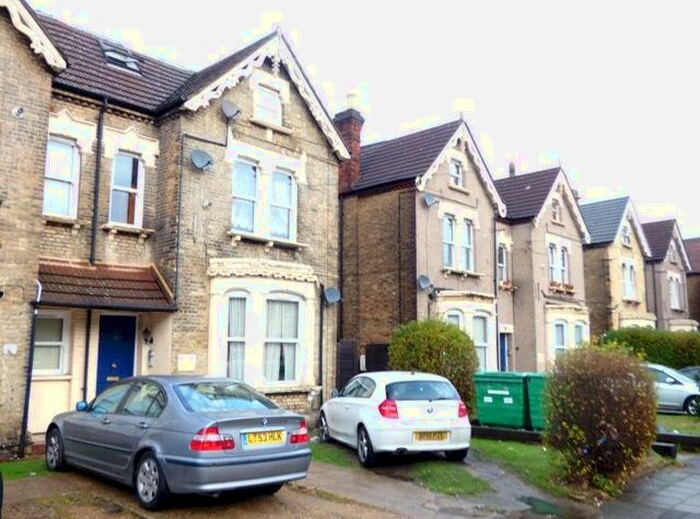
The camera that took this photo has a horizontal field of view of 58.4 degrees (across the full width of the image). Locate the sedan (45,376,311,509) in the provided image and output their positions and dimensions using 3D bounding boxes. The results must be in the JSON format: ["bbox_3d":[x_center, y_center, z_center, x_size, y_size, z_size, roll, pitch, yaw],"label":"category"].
[{"bbox_3d":[-2.449,2.199,8.121,1.790,1.420,4.470,8,-11,-44],"label":"sedan"}]

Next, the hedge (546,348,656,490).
[{"bbox_3d":[3.356,2.063,8.400,1.500,1.860,1.480,-8,-11,43],"label":"hedge"}]

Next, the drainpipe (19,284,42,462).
[{"bbox_3d":[-5.296,1.820,10.416,0.120,2.800,0.120,-8,-11,44],"label":"drainpipe"}]

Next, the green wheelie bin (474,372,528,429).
[{"bbox_3d":[3.634,3.204,14.181,1.250,1.240,0.900,-8,-11,43],"label":"green wheelie bin"}]

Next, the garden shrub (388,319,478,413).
[{"bbox_3d":[2.242,2.945,16.752,2.400,2.620,2.300,0,-8,0],"label":"garden shrub"}]

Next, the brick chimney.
[{"bbox_3d":[0.003,-3.968,21.684,0.830,3.400,0.660,-8,-11,44],"label":"brick chimney"}]

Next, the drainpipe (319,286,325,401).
[{"bbox_3d":[-0.666,2.280,15.060,0.100,3.350,0.100,-8,-11,44],"label":"drainpipe"}]

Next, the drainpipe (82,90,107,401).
[{"bbox_3d":[-5.035,-0.014,12.419,0.130,6.750,0.110,-8,-11,43],"label":"drainpipe"}]

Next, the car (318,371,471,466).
[{"bbox_3d":[0.637,2.767,11.370,1.790,1.430,4.240,3,-9,-16],"label":"car"}]

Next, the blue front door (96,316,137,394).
[{"bbox_3d":[-4.718,2.195,12.667,0.090,2.080,0.790,-8,-11,43],"label":"blue front door"}]

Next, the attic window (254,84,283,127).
[{"bbox_3d":[-1.931,-3.597,14.754,0.130,0.830,0.770,-8,-11,44],"label":"attic window"}]

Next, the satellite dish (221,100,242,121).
[{"bbox_3d":[-2.601,-3.217,13.630,0.370,0.450,0.460,-8,-11,43],"label":"satellite dish"}]

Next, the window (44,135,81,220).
[{"bbox_3d":[-5.642,-1.595,12.175,0.130,1.540,0.740,-8,-11,44],"label":"window"}]

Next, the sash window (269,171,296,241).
[{"bbox_3d":[-1.545,-1.300,14.994,0.120,1.610,0.780,-8,-11,43],"label":"sash window"}]

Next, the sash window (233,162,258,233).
[{"bbox_3d":[-2.353,-1.405,14.140,0.120,1.610,0.730,-8,-11,43],"label":"sash window"}]

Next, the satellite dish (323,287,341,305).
[{"bbox_3d":[-0.445,0.891,15.094,0.470,0.450,0.300,7,-11,-41],"label":"satellite dish"}]

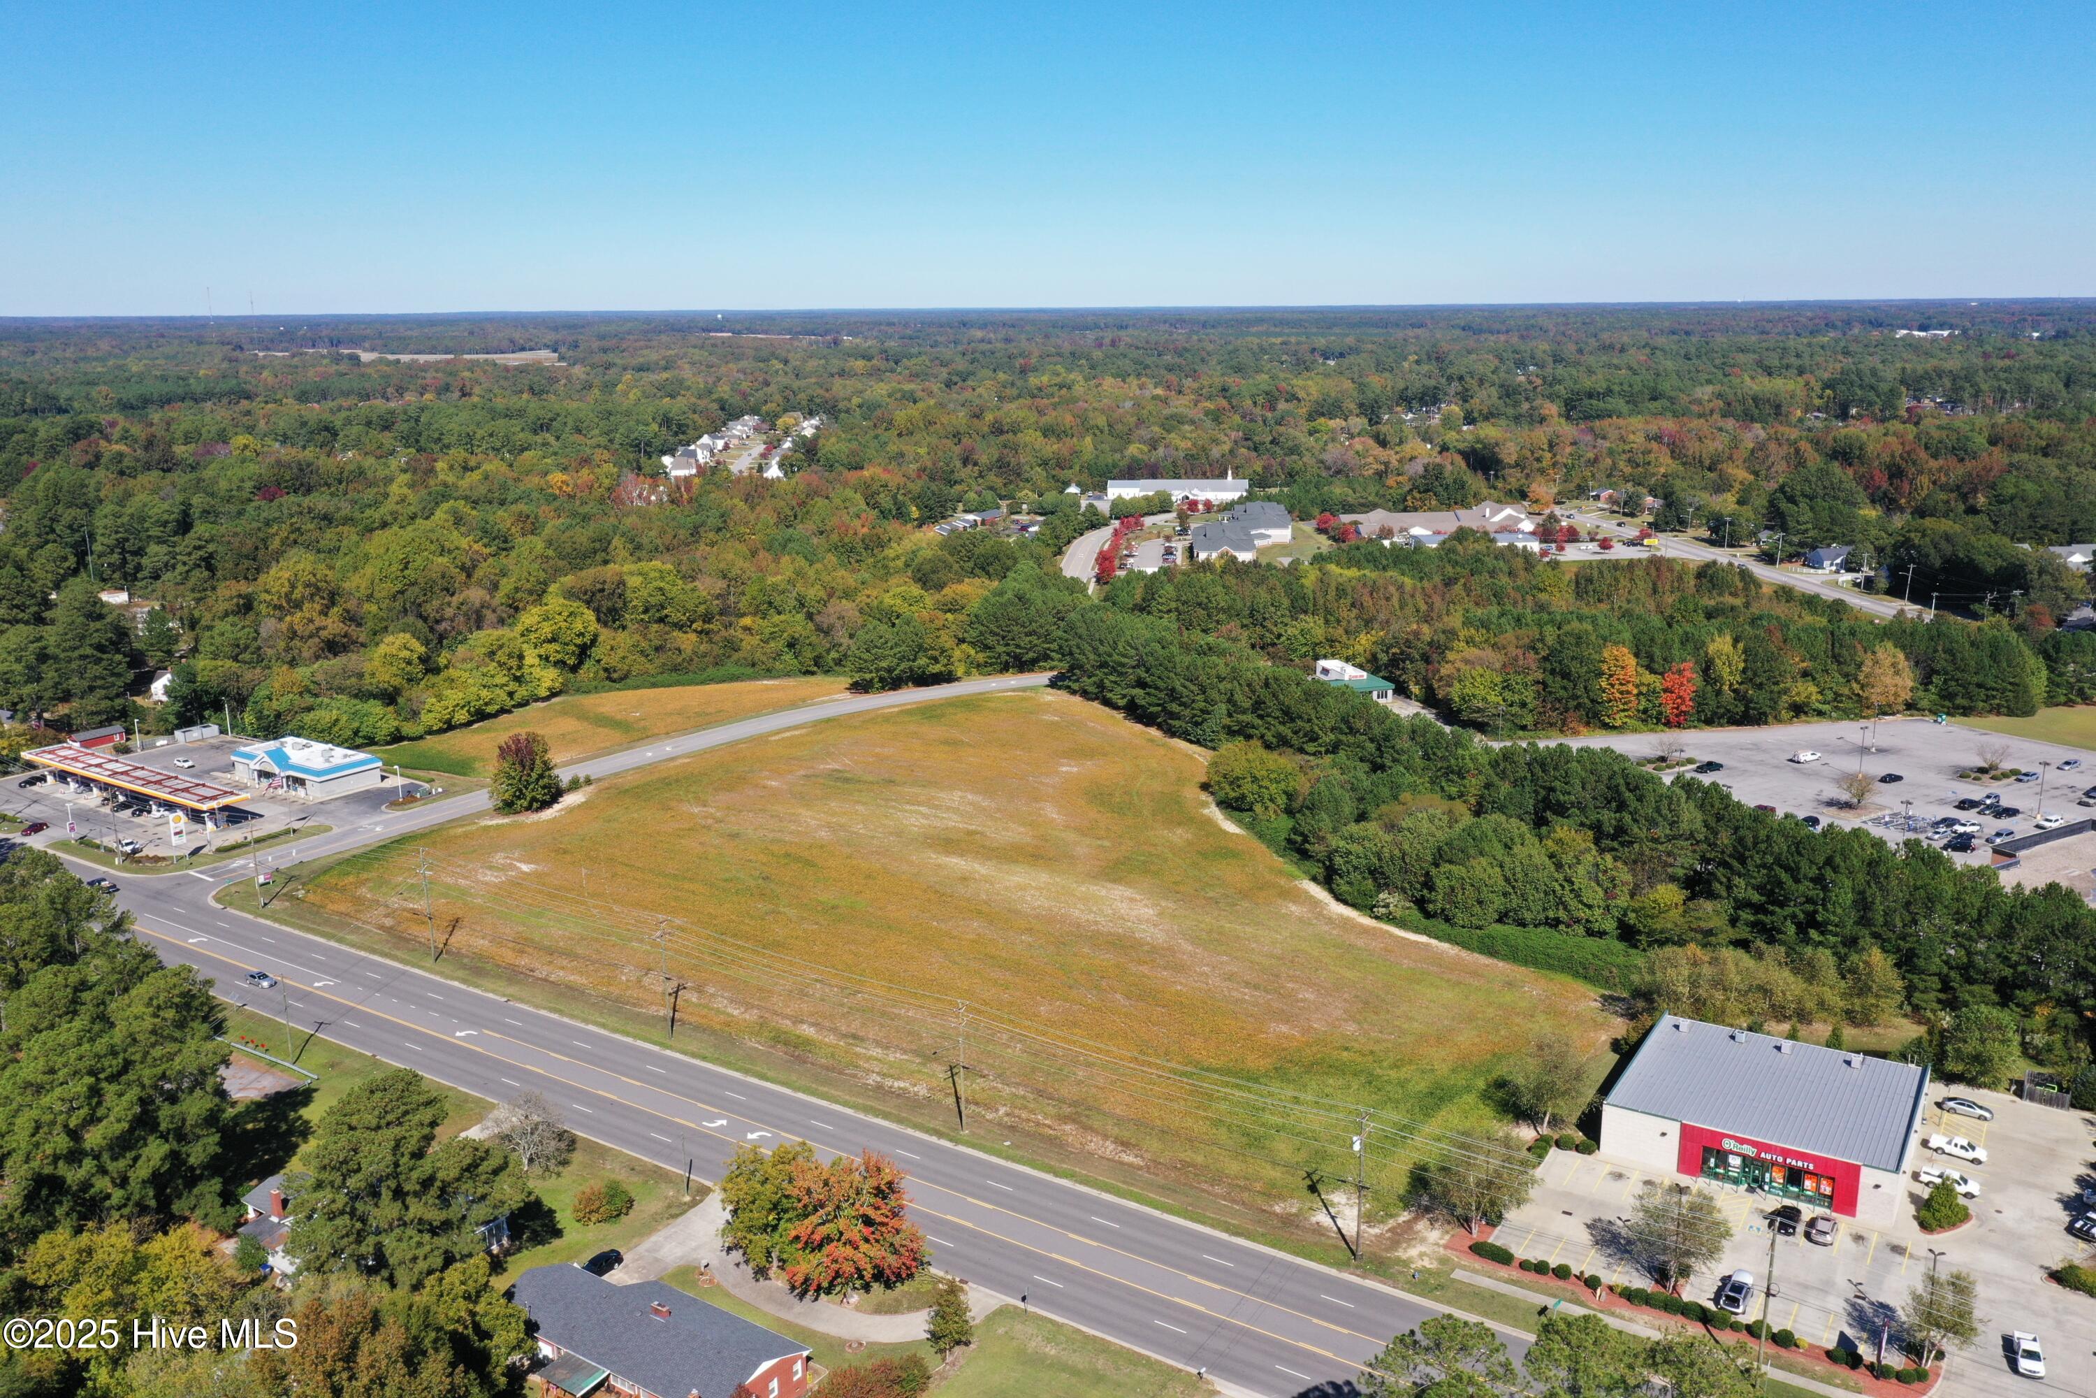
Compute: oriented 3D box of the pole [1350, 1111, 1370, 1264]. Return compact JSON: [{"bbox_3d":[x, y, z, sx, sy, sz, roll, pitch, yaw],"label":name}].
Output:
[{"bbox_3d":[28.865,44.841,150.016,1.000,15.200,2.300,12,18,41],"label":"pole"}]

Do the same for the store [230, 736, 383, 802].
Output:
[{"bbox_3d":[-138.962,12.509,306.059,27.600,5.200,12.900,9,16,33],"label":"store"}]

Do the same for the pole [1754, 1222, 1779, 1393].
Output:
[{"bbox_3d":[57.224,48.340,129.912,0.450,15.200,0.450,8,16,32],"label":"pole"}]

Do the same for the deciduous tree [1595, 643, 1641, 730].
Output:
[{"bbox_3d":[117.585,-2.417,335.670,9.000,15.800,8.800,4,14,18],"label":"deciduous tree"}]

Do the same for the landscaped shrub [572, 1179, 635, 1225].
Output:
[{"bbox_3d":[-43.653,48.344,159.312,5.400,3.400,5.000,-4,14,-15],"label":"landscaped shrub"}]

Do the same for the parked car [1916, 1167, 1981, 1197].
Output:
[{"bbox_3d":[90.204,48.056,162.955,5.200,1.760,1.920,10,17,37],"label":"parked car"}]

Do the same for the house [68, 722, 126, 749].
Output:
[{"bbox_3d":[-191.936,8.143,329.488,4.100,3.500,8.900,9,16,33],"label":"house"}]

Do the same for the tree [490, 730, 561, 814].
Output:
[{"bbox_3d":[-92.140,12.700,287.104,12.200,13.000,11.800,-5,14,-17],"label":"tree"}]

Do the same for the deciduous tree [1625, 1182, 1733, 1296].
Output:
[{"bbox_3d":[55.393,47.551,142.723,9.000,9.700,8.800,5,15,21],"label":"deciduous tree"}]

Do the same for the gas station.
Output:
[{"bbox_3d":[-167.818,16.303,299.475,63.520,5.700,8.400,8,16,33],"label":"gas station"}]

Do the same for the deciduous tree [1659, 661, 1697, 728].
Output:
[{"bbox_3d":[130.286,-0.828,336.275,7.200,13.800,7.000,-1,14,0],"label":"deciduous tree"}]

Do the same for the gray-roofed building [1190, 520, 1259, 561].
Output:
[{"bbox_3d":[61.142,-53.717,564.800,22.500,9.300,22.000,1,14,5],"label":"gray-roofed building"}]

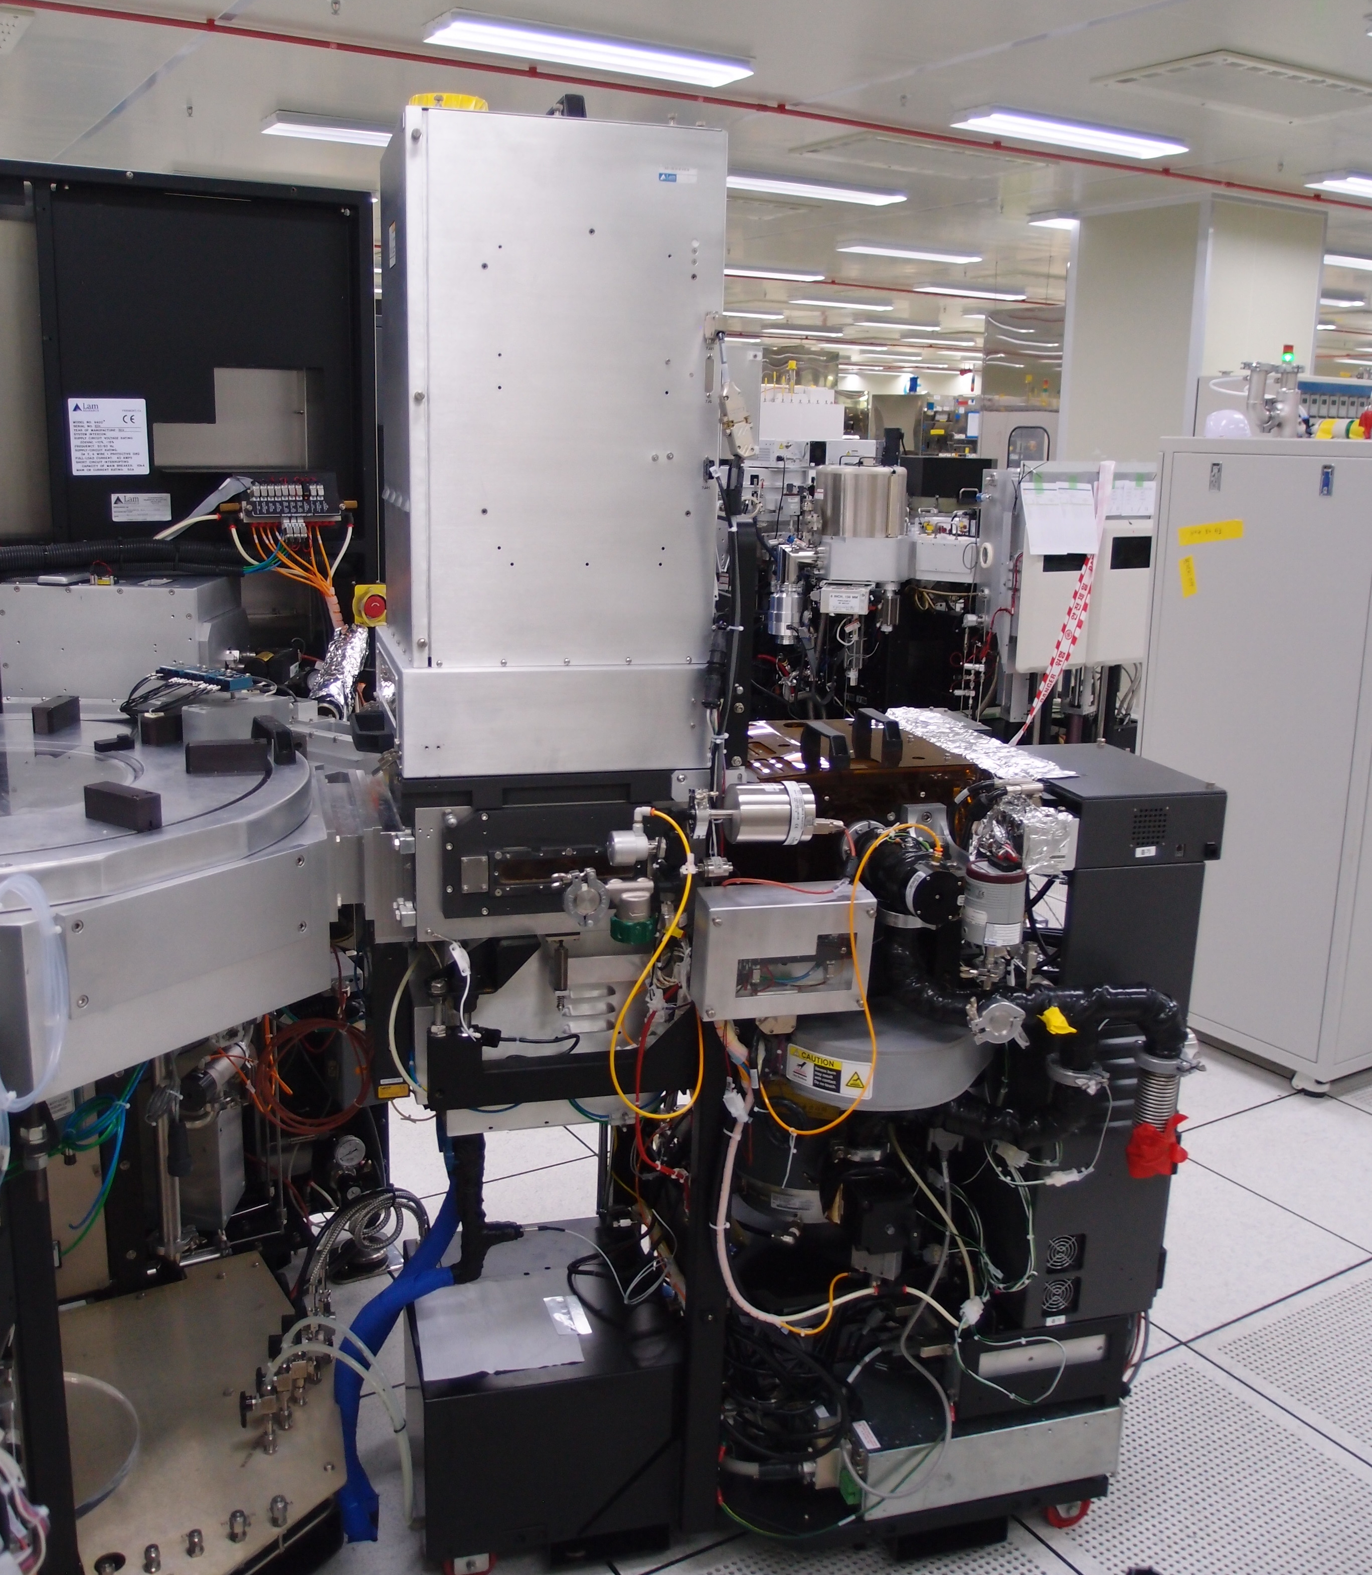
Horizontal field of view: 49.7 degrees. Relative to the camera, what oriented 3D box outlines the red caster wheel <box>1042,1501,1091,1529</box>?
[{"bbox_3d":[0.589,1.114,2.313,0.073,0.073,0.032,-2,14,-15],"label":"red caster wheel"}]

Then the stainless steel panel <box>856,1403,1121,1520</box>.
[{"bbox_3d":[0.443,0.982,2.175,0.405,0.115,0.035,-2,14,-15],"label":"stainless steel panel"}]

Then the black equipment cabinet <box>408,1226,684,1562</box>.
[{"bbox_3d":[-0.245,0.936,2.347,0.375,0.275,0.432,-2,14,-15],"label":"black equipment cabinet"}]

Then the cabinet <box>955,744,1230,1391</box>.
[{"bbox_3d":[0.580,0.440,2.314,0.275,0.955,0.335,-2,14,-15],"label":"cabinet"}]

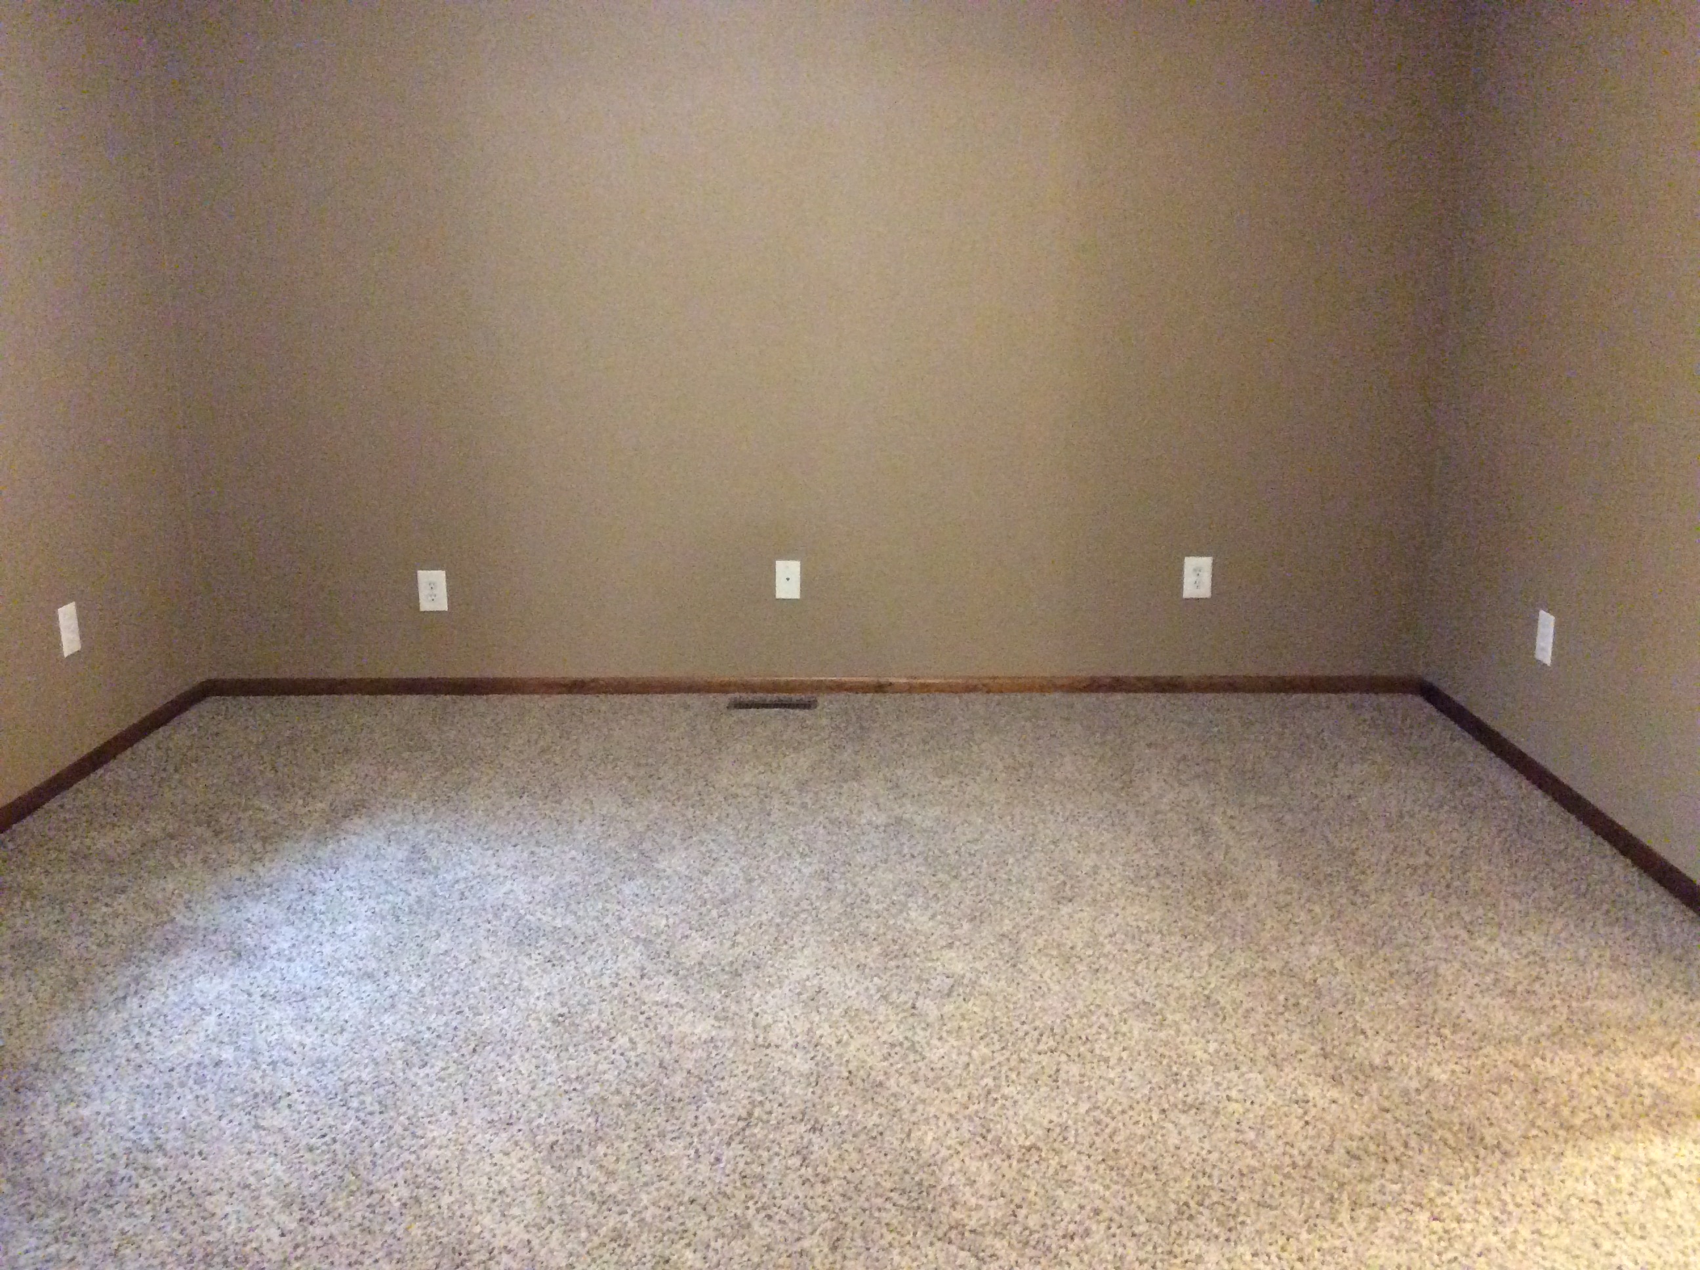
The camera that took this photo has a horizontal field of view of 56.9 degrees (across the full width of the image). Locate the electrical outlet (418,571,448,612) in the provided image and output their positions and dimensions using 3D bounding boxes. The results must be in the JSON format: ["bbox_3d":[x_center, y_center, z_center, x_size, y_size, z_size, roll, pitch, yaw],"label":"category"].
[{"bbox_3d":[-1.321,-0.141,4.969,0.086,0.131,0.009,0,14,1],"label":"electrical outlet"}]

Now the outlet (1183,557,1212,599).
[{"bbox_3d":[1.093,-0.182,4.936,0.086,0.131,0.009,0,14,1],"label":"outlet"}]

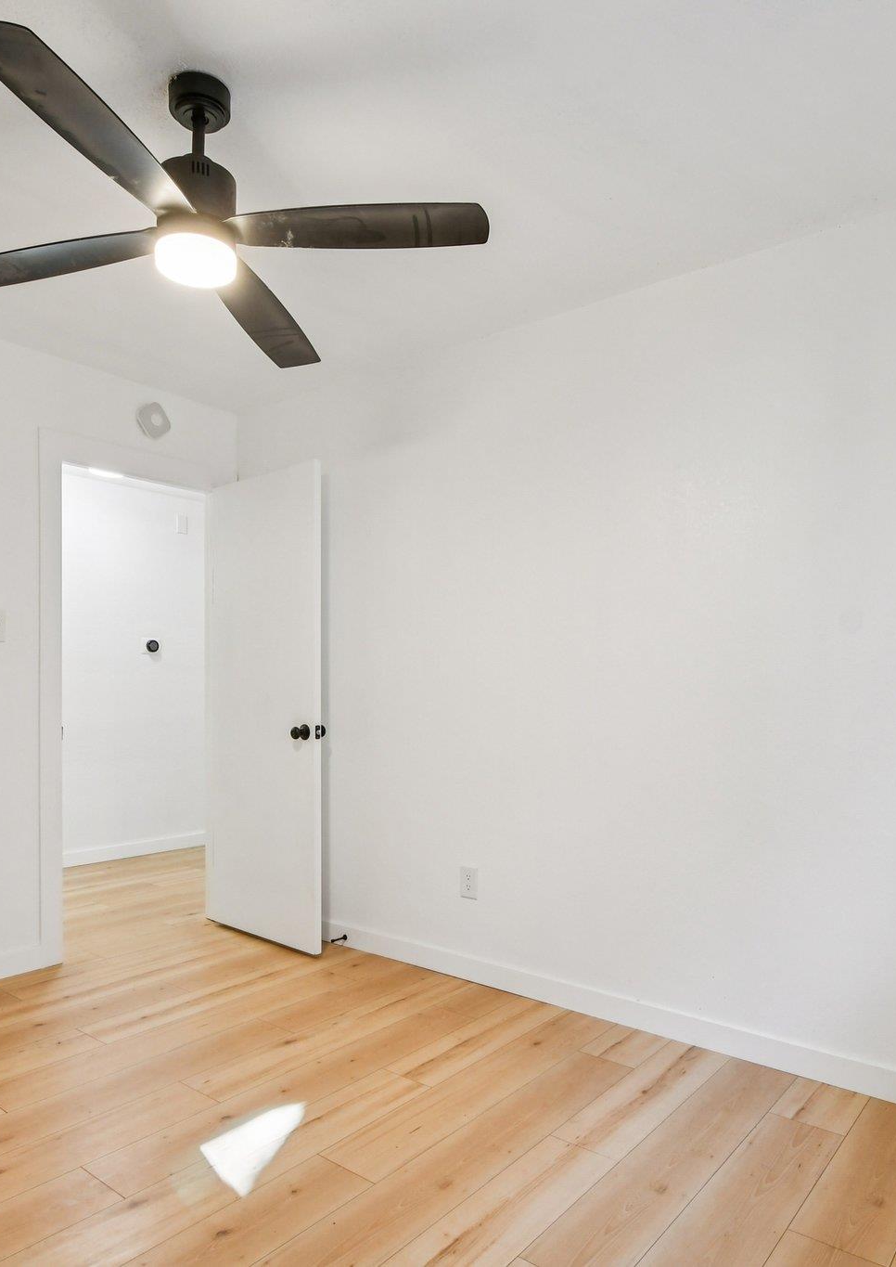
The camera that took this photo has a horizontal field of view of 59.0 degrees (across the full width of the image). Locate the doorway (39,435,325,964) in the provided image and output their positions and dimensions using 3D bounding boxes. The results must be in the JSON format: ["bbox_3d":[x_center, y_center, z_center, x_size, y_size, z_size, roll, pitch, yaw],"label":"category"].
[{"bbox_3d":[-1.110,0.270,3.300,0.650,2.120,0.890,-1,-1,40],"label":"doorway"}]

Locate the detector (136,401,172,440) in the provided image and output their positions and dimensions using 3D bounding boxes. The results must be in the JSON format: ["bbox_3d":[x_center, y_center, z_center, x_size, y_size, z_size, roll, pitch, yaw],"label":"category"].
[{"bbox_3d":[-1.305,-0.943,3.515,0.042,0.148,0.145,-1,-1,40],"label":"detector"}]

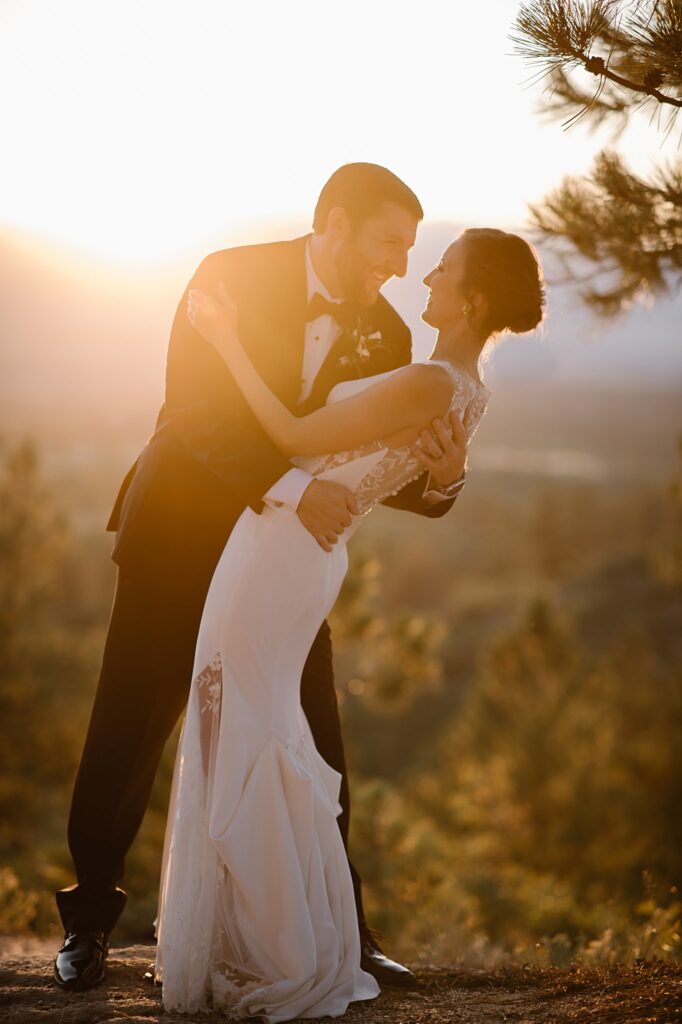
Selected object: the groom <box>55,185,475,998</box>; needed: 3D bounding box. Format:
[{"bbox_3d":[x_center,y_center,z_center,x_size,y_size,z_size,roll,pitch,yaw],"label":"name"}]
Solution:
[{"bbox_3d":[-0.160,0.130,4.880,0.730,1.670,0.640,-3,4,-41],"label":"groom"}]

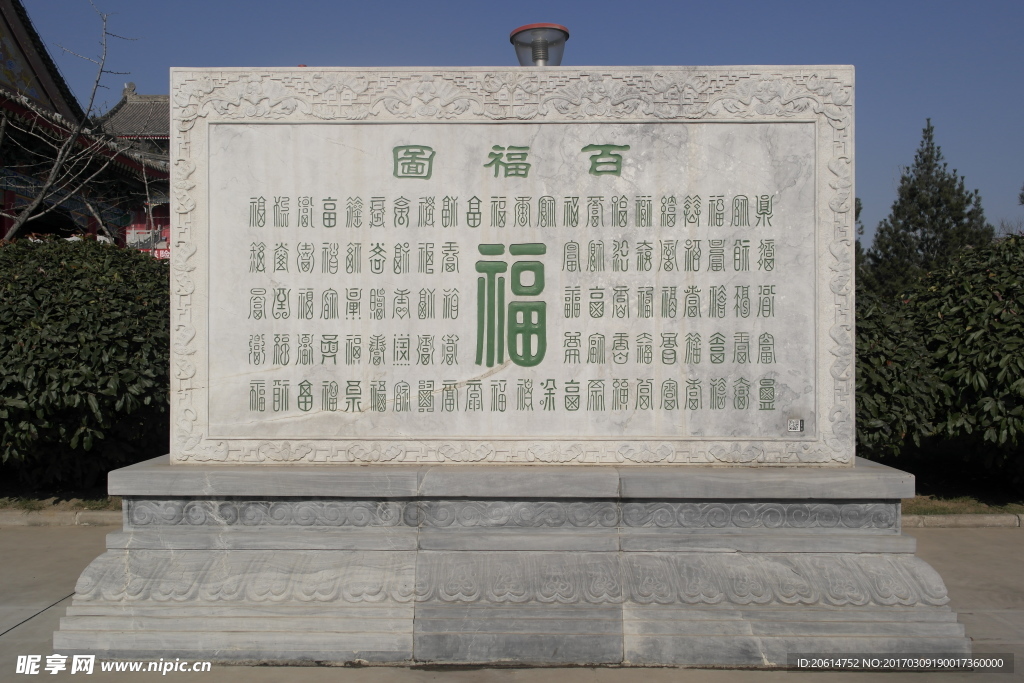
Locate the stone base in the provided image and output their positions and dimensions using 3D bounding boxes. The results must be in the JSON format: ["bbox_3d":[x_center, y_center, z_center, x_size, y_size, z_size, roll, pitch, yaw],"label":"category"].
[{"bbox_3d":[-0.010,1.137,4.870,4.520,0.920,1.310,0,0,1],"label":"stone base"}]

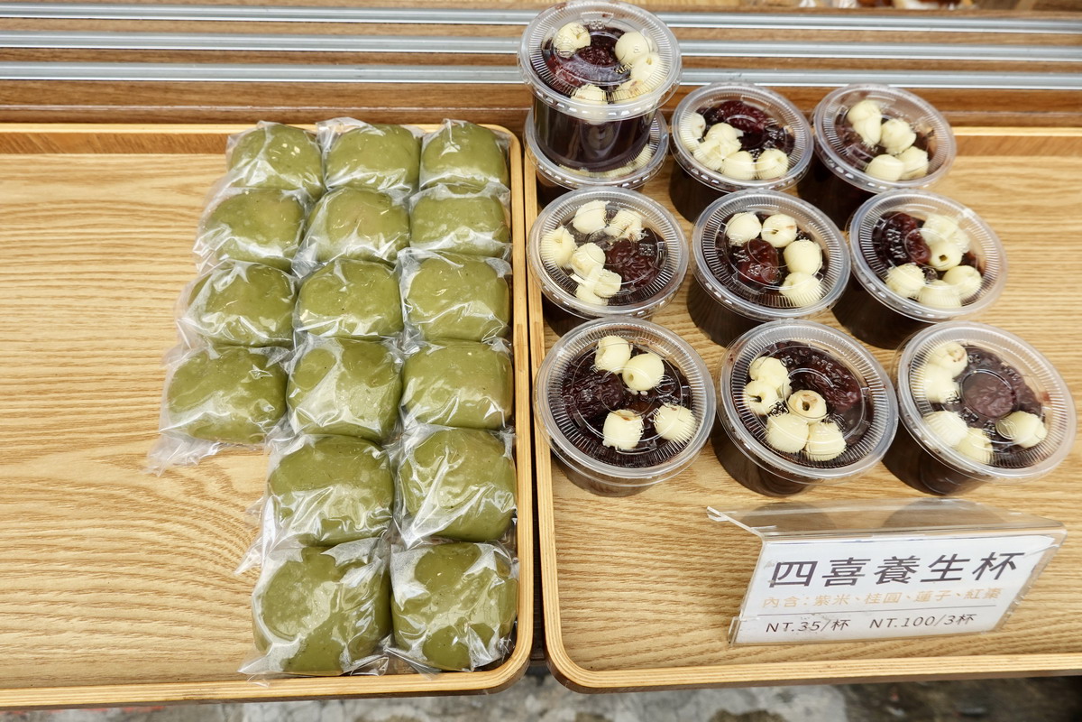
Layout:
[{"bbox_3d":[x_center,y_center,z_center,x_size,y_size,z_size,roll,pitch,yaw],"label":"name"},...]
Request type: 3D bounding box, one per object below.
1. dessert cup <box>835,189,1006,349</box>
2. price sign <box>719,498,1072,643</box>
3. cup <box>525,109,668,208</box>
[{"bbox_3d":[0.200,-0.046,0.395,0.081,0.047,0.081,1,62,-2],"label":"dessert cup"},{"bbox_3d":[0.146,0.082,0.312,0.123,0.064,0.063,-1,62,-3],"label":"price sign"},{"bbox_3d":[0.030,-0.118,0.423,0.082,0.050,0.082,1,62,-2],"label":"cup"}]

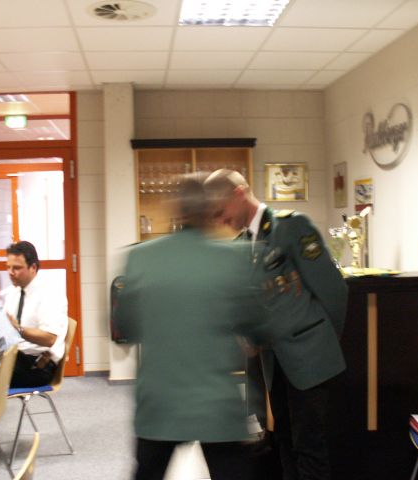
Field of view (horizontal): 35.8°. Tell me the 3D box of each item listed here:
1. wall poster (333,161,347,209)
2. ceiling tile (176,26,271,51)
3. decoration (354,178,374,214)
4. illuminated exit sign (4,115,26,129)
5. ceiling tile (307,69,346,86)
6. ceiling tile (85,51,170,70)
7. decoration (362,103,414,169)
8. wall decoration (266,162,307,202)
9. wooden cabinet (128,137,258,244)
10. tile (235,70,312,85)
[{"bbox_3d":[1.127,-0.466,5.536,0.020,0.379,0.344,-2,3,-6],"label":"wall poster"},{"bbox_3d":[0.077,-1.337,4.287,0.620,0.020,0.620,-2,2,-6],"label":"ceiling tile"},{"bbox_3d":[1.225,-0.338,5.146,0.012,0.282,0.415,-2,2,-6],"label":"decoration"},{"bbox_3d":[-2.131,-1.305,7.125,0.270,0.156,0.080,-2,2,-6],"label":"illuminated exit sign"},{"bbox_3d":[0.983,-1.398,5.545,0.232,0.020,0.615,-2,3,-6],"label":"ceiling tile"},{"bbox_3d":[-0.609,-1.346,4.848,0.620,0.020,0.620,-2,2,-6],"label":"ceiling tile"},{"bbox_3d":[1.253,-0.721,4.604,0.042,0.435,0.870,-2,2,-6],"label":"decoration"},{"bbox_3d":[0.728,-0.537,6.037,0.408,0.362,0.020,-2,3,-6],"label":"wall decoration"},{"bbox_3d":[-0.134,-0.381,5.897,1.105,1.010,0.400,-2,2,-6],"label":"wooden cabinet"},{"bbox_3d":[0.564,-1.389,5.503,0.615,0.020,0.615,-2,3,-6],"label":"tile"}]

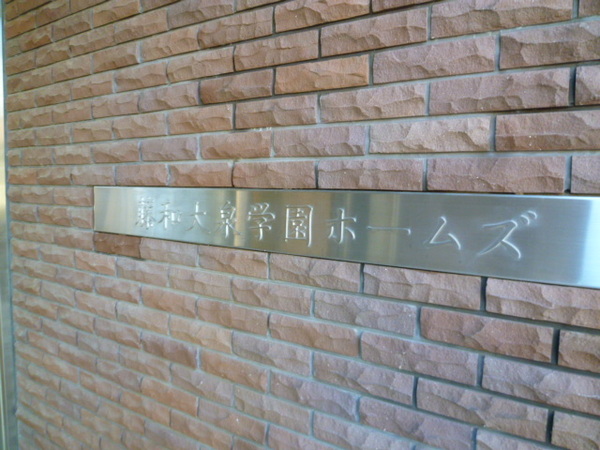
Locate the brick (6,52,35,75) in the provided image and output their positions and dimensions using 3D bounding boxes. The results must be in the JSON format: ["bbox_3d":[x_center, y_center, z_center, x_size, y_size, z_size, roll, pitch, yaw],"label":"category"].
[{"bbox_3d":[-1.012,-0.592,1.615,0.225,0.060,0.060,4,5,32],"label":"brick"}]

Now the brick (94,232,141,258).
[{"bbox_3d":[-0.546,0.060,1.354,0.225,0.060,0.060,4,5,32],"label":"brick"}]

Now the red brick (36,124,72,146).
[{"bbox_3d":[-0.830,-0.308,1.515,0.225,0.060,0.060,4,5,32],"label":"red brick"}]

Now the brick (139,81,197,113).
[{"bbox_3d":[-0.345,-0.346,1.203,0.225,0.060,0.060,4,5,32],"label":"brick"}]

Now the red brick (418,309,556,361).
[{"bbox_3d":[0.340,0.189,0.795,0.225,0.060,0.060,4,5,32],"label":"red brick"}]

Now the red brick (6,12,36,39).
[{"bbox_3d":[-0.998,-0.724,1.599,0.225,0.060,0.060,4,5,32],"label":"red brick"}]

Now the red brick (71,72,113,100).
[{"bbox_3d":[-0.642,-0.435,1.388,0.225,0.060,0.060,4,5,32],"label":"red brick"}]

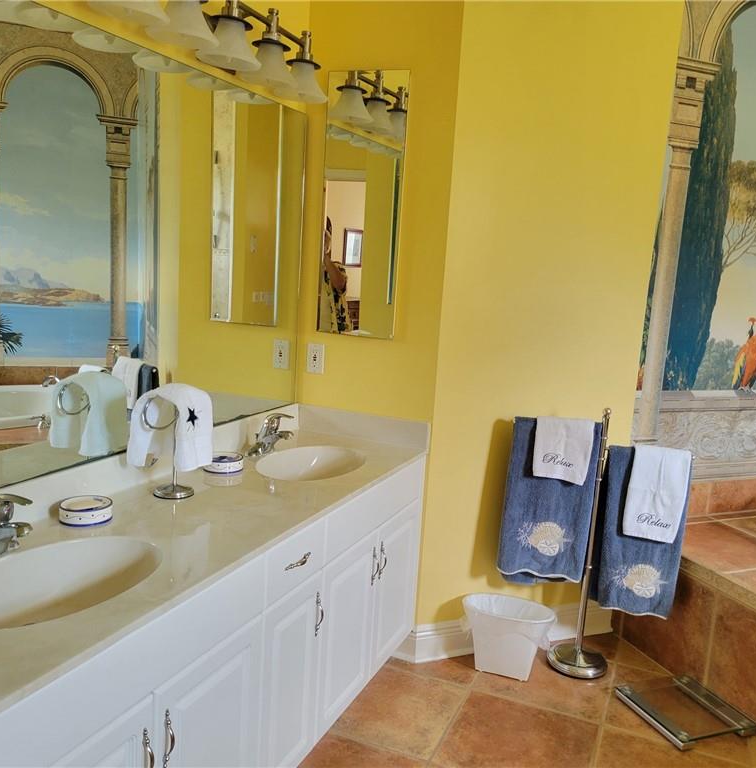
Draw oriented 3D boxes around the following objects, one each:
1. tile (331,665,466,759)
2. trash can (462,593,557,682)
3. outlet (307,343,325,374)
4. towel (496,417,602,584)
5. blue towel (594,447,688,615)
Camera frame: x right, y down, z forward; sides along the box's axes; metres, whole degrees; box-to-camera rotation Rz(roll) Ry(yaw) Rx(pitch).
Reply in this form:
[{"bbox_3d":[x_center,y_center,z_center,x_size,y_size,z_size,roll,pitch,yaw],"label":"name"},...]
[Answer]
[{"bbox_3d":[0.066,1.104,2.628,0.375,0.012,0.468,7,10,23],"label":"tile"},{"bbox_3d":[0.481,0.955,2.885,0.345,0.250,0.200,7,10,20],"label":"trash can"},{"bbox_3d":[-0.240,-0.093,2.936,0.069,0.114,0.008,7,10,23],"label":"outlet"},{"bbox_3d":[0.637,0.448,2.885,0.330,0.642,0.085,4,9,5],"label":"towel"},{"bbox_3d":[0.972,0.557,2.868,0.315,0.645,0.085,4,9,5],"label":"blue towel"}]

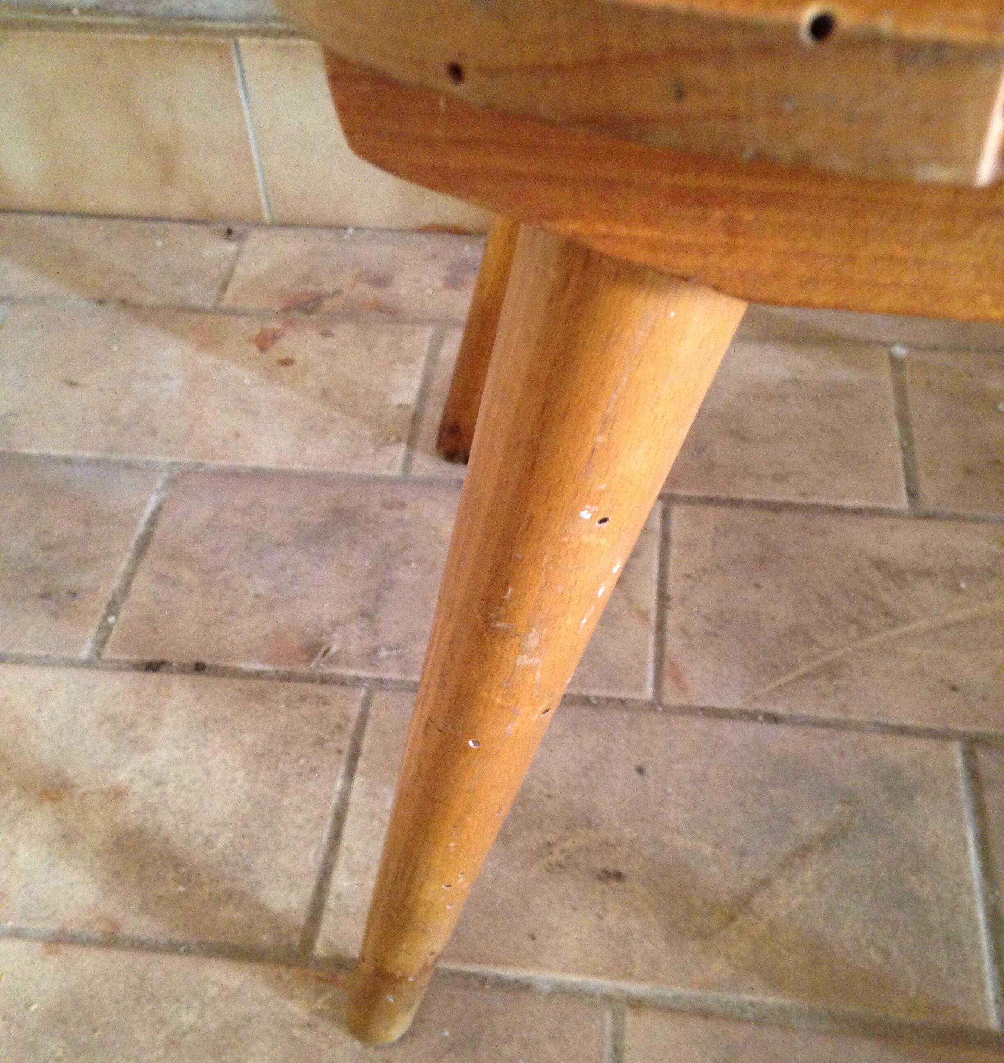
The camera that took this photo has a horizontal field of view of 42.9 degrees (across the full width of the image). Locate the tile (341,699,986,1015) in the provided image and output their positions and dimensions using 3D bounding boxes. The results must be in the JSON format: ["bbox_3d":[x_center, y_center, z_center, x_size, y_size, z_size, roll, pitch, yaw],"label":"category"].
[{"bbox_3d":[0.051,0.109,0.431,0.208,0.014,0.100,4,49,6],"label":"tile"}]

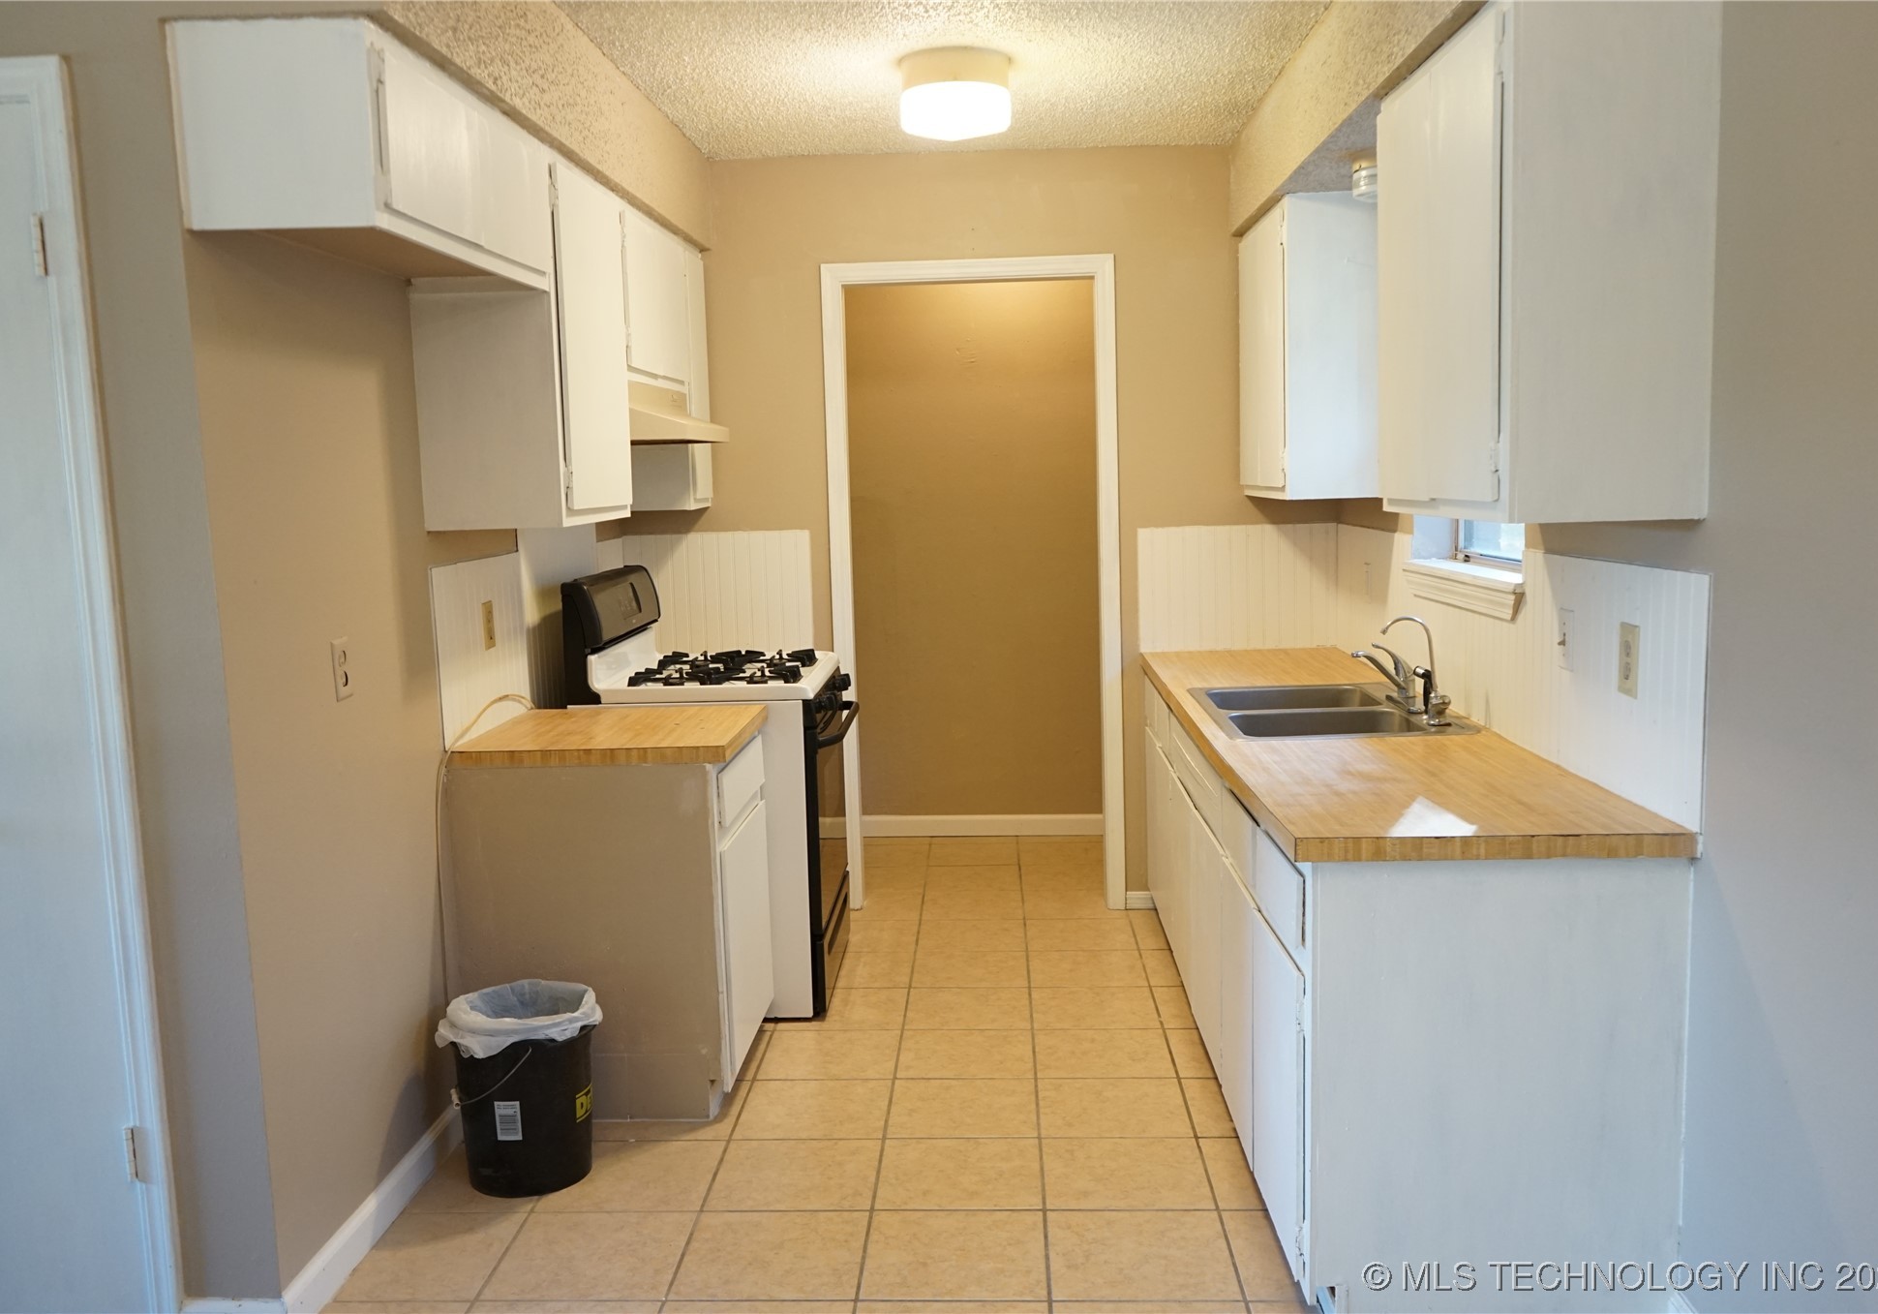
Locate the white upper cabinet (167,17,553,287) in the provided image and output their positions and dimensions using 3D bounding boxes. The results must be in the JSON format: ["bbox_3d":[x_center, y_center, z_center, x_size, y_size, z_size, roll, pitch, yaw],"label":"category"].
[{"bbox_3d":[-0.970,-0.840,2.715,0.323,0.302,0.917,-1,7,2],"label":"white upper cabinet"}]

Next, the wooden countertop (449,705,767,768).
[{"bbox_3d":[-0.773,0.188,3.732,0.618,0.037,0.609,-1,7,2],"label":"wooden countertop"}]

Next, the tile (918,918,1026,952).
[{"bbox_3d":[0.108,0.896,4.905,0.337,0.010,0.335,-1,7,2],"label":"tile"}]

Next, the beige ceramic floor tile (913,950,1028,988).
[{"bbox_3d":[0.094,0.922,4.507,0.334,0.010,0.332,-1,7,2],"label":"beige ceramic floor tile"}]

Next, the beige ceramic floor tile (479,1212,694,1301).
[{"bbox_3d":[-0.656,1.143,2.922,0.337,0.010,0.335,-1,7,2],"label":"beige ceramic floor tile"}]

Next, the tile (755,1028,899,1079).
[{"bbox_3d":[-0.271,1.002,3.838,0.331,0.010,0.320,-1,7,2],"label":"tile"}]

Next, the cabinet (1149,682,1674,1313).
[{"bbox_3d":[0.939,0.577,3.756,0.622,0.816,2.557,-1,7,2],"label":"cabinet"}]

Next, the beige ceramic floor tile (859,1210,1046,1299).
[{"bbox_3d":[0.033,1.116,2.856,0.334,0.010,0.332,-1,7,2],"label":"beige ceramic floor tile"}]

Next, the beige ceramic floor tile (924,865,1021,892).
[{"bbox_3d":[0.129,0.794,5.449,0.331,0.010,0.320,-1,7,2],"label":"beige ceramic floor tile"}]

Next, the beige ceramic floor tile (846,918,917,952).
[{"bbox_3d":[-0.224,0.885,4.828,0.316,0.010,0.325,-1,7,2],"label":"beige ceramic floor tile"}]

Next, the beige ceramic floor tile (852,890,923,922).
[{"bbox_3d":[-0.224,0.862,5.254,0.337,0.010,0.335,-1,7,2],"label":"beige ceramic floor tile"}]

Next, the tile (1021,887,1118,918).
[{"bbox_3d":[0.456,0.827,5.111,0.331,0.010,0.320,-1,7,2],"label":"tile"}]

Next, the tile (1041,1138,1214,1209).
[{"bbox_3d":[0.385,1.072,3.173,0.334,0.010,0.332,-1,7,2],"label":"tile"}]

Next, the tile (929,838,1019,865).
[{"bbox_3d":[0.144,0.761,5.874,0.334,0.010,0.332,-1,7,2],"label":"tile"}]

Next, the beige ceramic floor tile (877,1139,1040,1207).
[{"bbox_3d":[0.045,1.072,3.171,0.333,0.010,0.325,-1,7,2],"label":"beige ceramic floor tile"}]

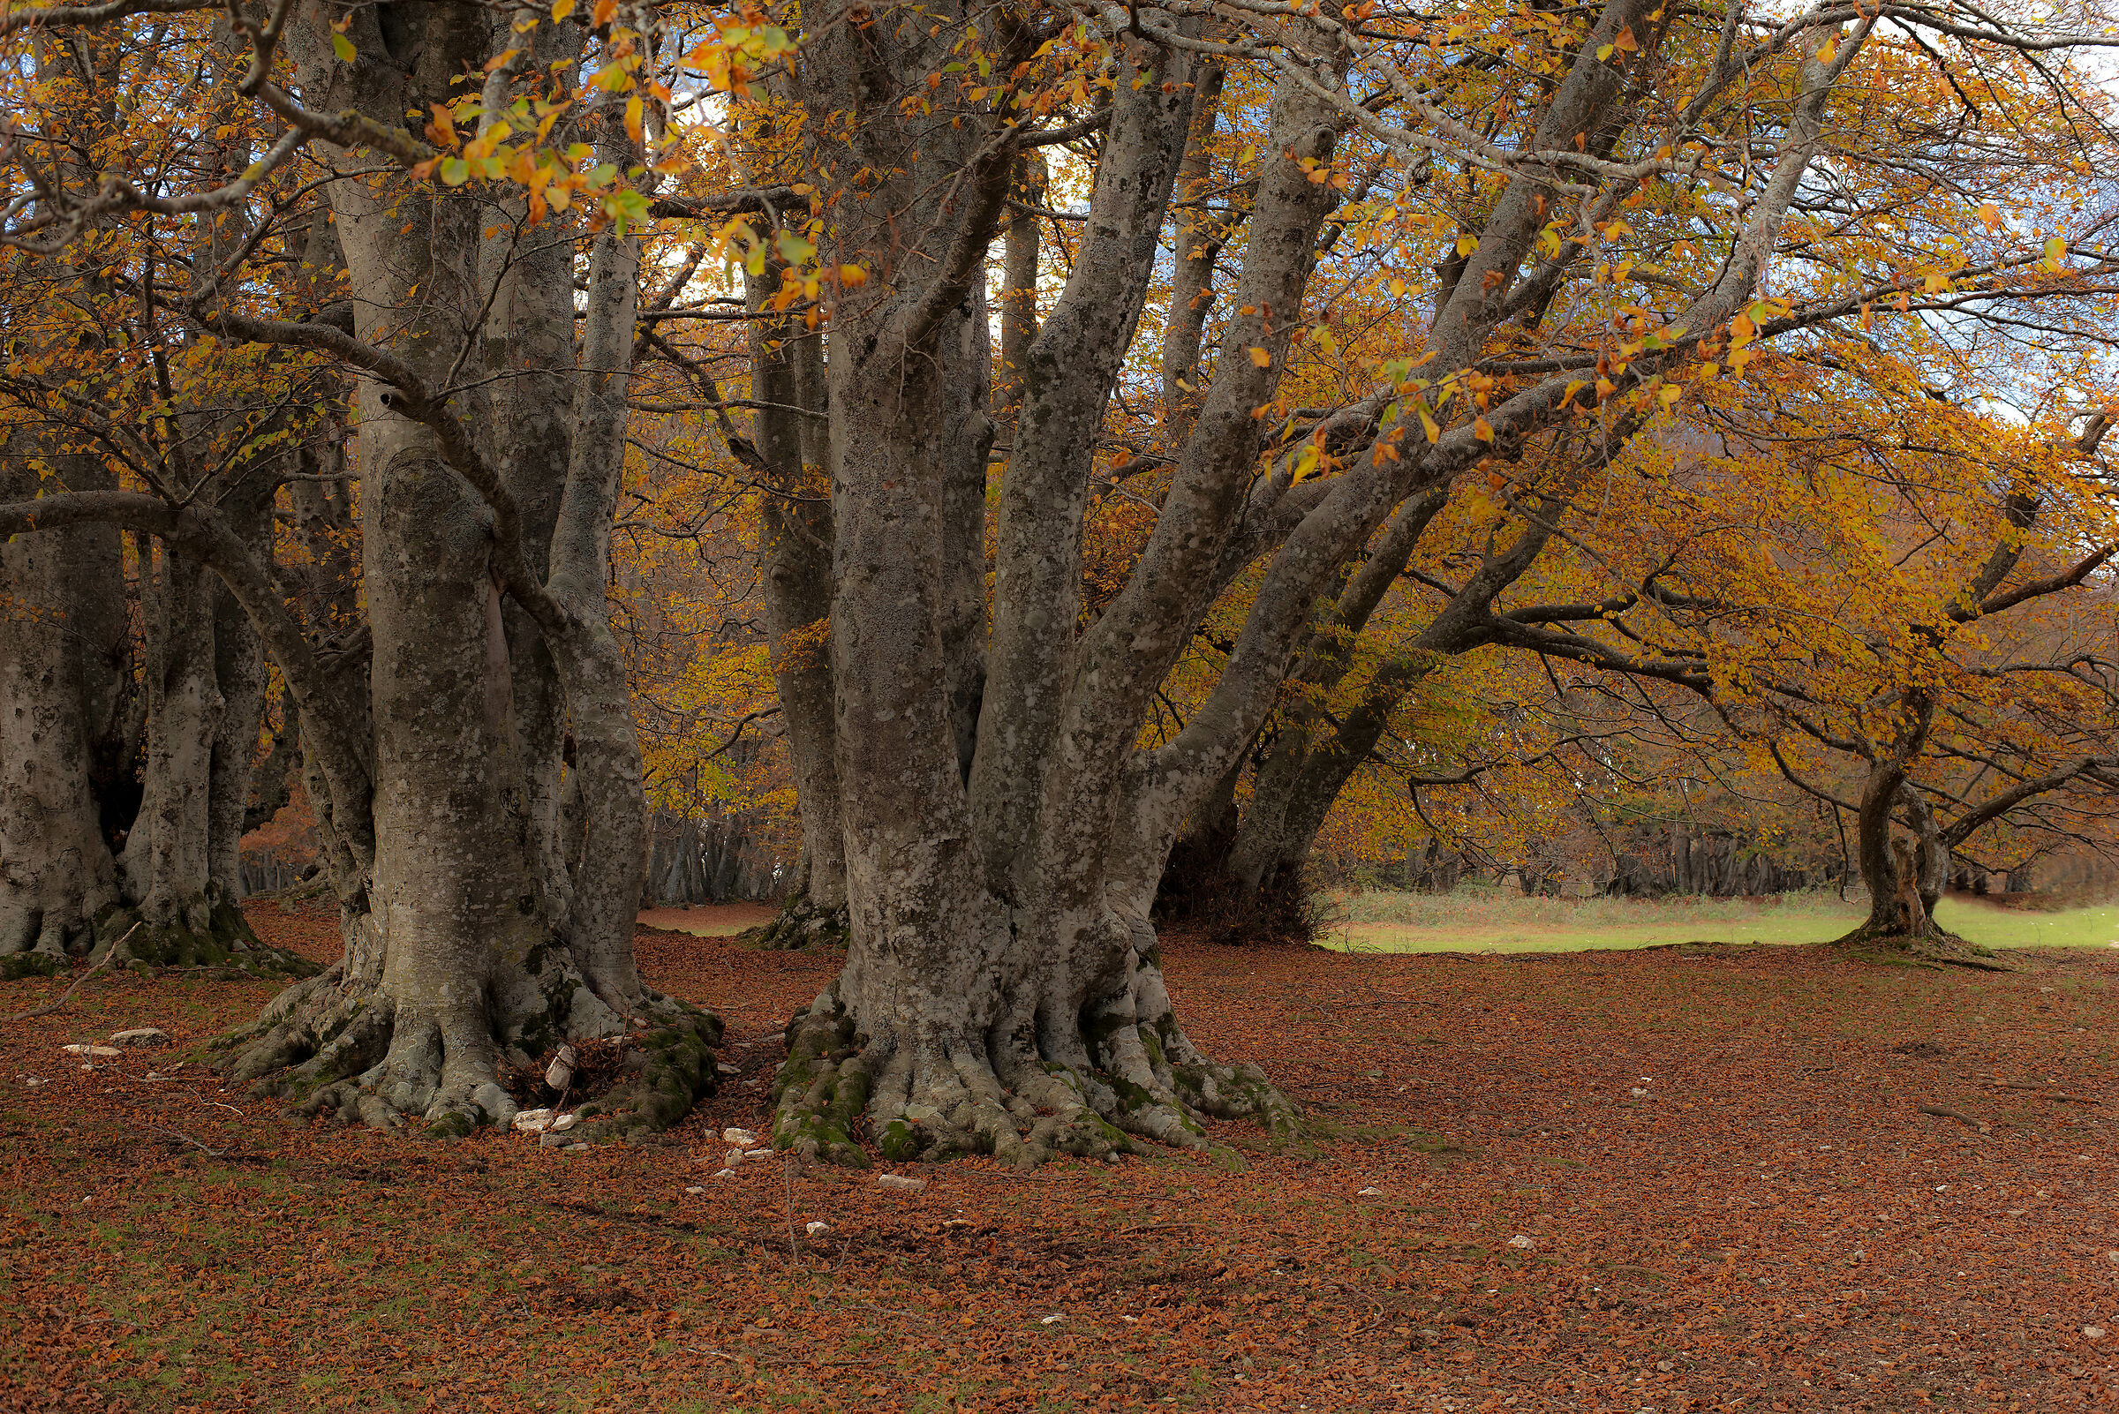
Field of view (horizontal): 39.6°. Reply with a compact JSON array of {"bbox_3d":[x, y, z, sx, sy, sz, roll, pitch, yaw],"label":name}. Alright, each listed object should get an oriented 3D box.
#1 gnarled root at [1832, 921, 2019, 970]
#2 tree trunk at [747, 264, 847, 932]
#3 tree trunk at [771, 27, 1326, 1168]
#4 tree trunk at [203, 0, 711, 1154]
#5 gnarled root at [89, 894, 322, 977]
[{"bbox_3d":[9.386,2.588,32.000,2.000,0.480,1.700,0,-2,0],"label":"gnarled root"},{"bbox_3d":[-2.945,-1.246,35.500,1.800,8.230,1.700,0,-2,0],"label":"tree trunk"},{"bbox_3d":[-0.064,-0.637,15.200,2.800,5.740,2.500,0,-2,0],"label":"tree trunk"},{"bbox_3d":[-3.387,-0.842,16.800,2.900,6.320,2.700,0,-2,0],"label":"tree trunk"},{"bbox_3d":[-8.553,2.285,29.500,2.200,0.800,1.600,0,-2,0],"label":"gnarled root"}]

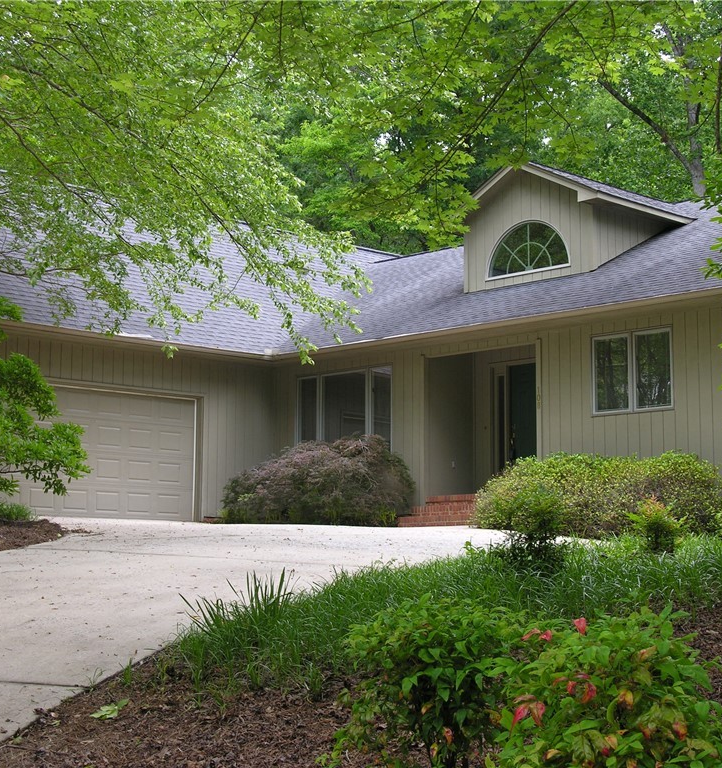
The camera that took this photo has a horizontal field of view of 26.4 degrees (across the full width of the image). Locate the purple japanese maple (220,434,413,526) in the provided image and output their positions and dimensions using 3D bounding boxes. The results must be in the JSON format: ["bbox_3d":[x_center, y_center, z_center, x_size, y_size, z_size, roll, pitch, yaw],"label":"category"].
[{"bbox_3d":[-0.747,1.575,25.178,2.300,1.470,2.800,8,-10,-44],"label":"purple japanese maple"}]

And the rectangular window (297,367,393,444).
[{"bbox_3d":[-0.334,0.551,26.740,0.120,1.530,2.433,8,-10,-44],"label":"rectangular window"}]

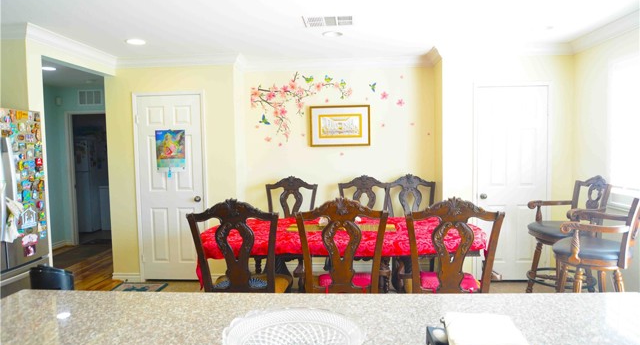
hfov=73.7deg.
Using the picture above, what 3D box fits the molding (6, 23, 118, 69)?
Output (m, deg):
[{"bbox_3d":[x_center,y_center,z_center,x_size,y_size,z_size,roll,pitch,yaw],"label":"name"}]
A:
[{"bbox_3d":[-2.249,-1.142,3.982,0.100,0.092,1.385,-1,3,4],"label":"molding"}]

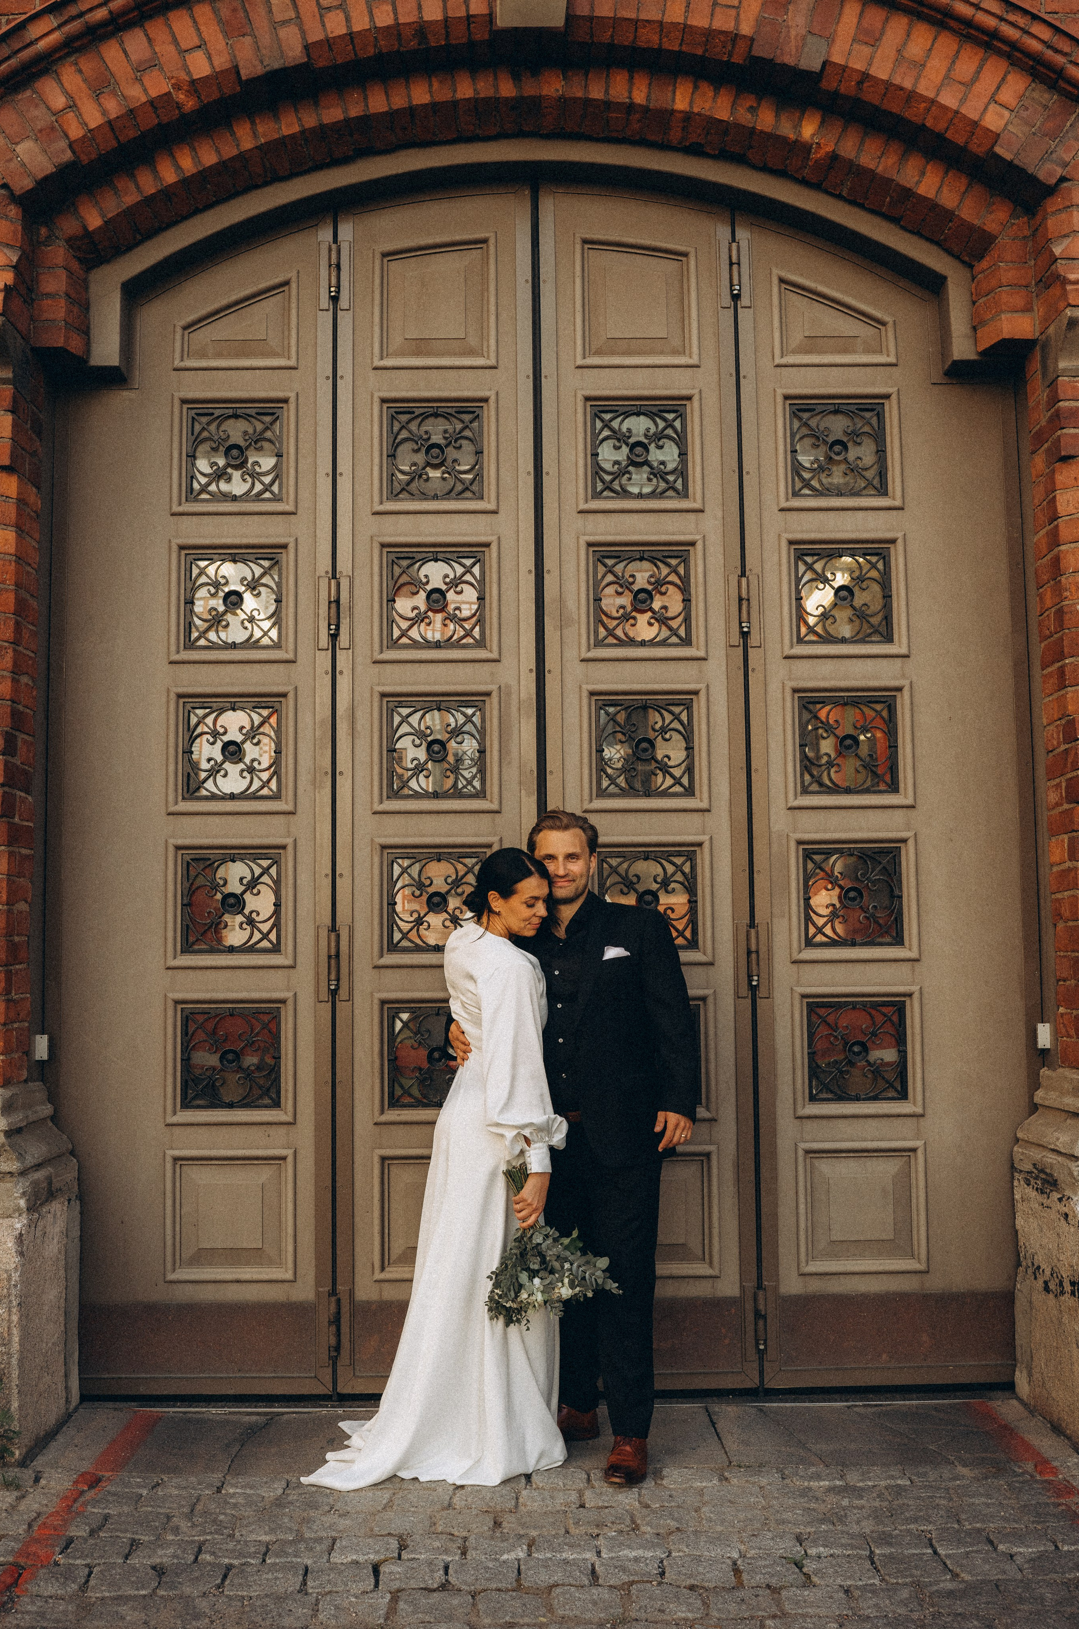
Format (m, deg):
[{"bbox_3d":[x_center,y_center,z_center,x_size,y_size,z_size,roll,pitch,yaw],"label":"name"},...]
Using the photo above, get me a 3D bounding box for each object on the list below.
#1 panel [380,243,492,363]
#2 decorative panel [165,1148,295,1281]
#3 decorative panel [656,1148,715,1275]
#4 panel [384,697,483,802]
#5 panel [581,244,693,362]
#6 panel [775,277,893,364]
[{"bbox_3d":[-0.351,-1.730,5.353,0.374,0.424,0.045,-1,-6,-1],"label":"panel"},{"bbox_3d":[-0.957,1.239,4.900,0.401,0.400,0.050,-1,-5,-1],"label":"decorative panel"},{"bbox_3d":[0.355,1.232,4.914,0.407,0.406,0.050,-1,-5,-1],"label":"decorative panel"},{"bbox_3d":[-0.337,-0.214,5.203,0.322,0.322,0.045,-1,-6,-1],"label":"panel"},{"bbox_3d":[0.320,-1.669,5.172,0.383,0.412,0.050,-1,-5,-1],"label":"panel"},{"bbox_3d":[0.965,-1.616,5.173,0.396,0.309,0.050,-1,-5,-1],"label":"panel"}]

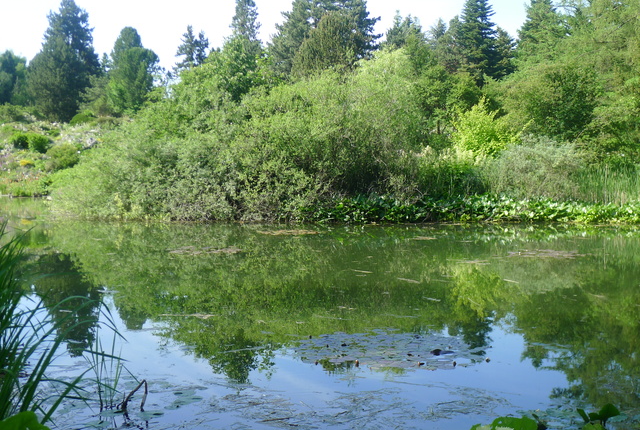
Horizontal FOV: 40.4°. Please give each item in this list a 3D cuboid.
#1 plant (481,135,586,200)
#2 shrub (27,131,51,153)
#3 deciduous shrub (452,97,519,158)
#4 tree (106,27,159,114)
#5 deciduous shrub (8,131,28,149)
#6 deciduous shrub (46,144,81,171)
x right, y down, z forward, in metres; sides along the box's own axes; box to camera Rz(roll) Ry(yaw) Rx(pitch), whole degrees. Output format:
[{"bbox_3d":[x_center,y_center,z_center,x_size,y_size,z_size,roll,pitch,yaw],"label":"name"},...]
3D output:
[{"bbox_3d":[7.607,-1.618,30.961,3.700,2.420,3.050,1,4,14],"label":"plant"},{"bbox_3d":[-18.629,-4.797,57.508,1.560,1.450,1.510,-1,4,-18],"label":"shrub"},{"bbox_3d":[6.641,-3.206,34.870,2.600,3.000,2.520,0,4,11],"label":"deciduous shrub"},{"bbox_3d":[-19.259,-14.622,89.257,5.230,9.170,5.070,-1,4,-12],"label":"tree"},{"bbox_3d":[-20.054,-4.938,57.799,1.300,1.230,1.260,-1,4,-19],"label":"deciduous shrub"},{"bbox_3d":[-16.492,-3.696,55.874,2.140,1.800,1.970,-1,4,-16],"label":"deciduous shrub"}]

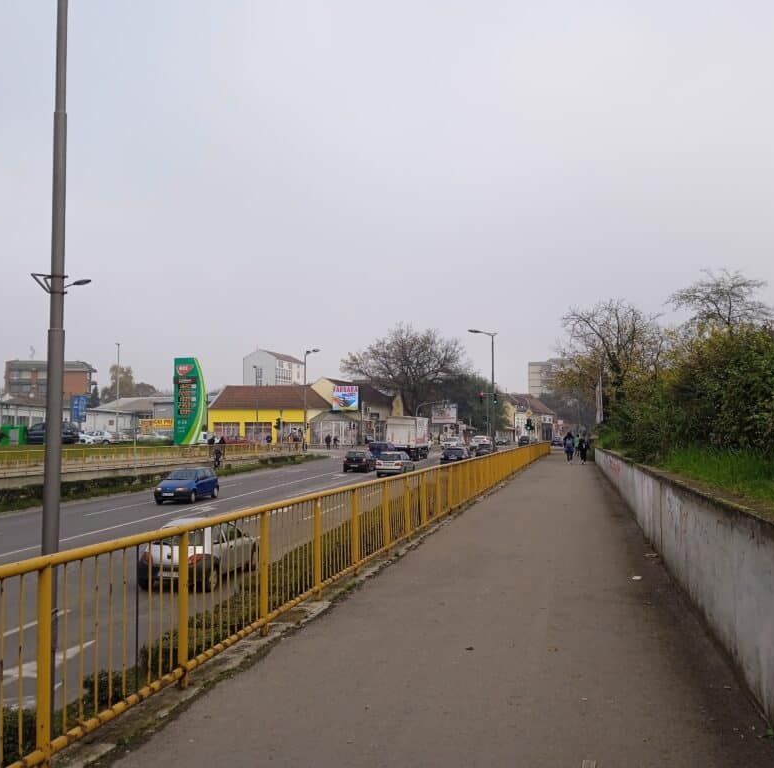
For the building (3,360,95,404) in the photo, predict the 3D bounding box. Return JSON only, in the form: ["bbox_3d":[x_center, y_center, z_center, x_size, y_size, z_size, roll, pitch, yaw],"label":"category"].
[{"bbox_3d":[-74.000,3.661,185.116,19.000,17.000,12.000,0,-3,0],"label":"building"}]

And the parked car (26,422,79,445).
[{"bbox_3d":[-26.446,3.884,65.000,4.450,1.650,1.800,-1,-3,12],"label":"parked car"}]

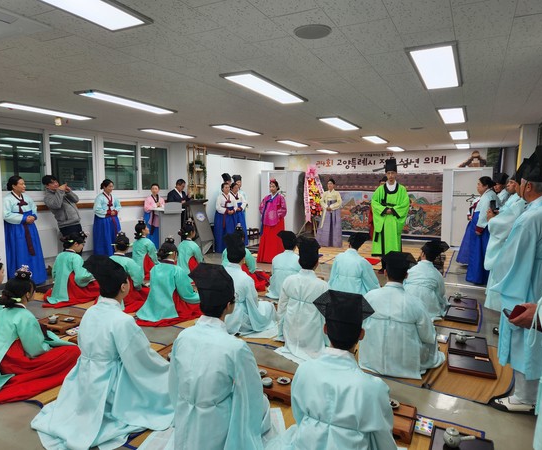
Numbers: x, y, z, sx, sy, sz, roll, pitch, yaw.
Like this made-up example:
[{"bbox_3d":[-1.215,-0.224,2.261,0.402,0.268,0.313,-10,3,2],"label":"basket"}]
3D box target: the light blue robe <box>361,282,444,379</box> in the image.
[{"bbox_3d":[1.080,0.789,3.300,0.640,0.640,0.620,2,6,24],"label":"light blue robe"}]

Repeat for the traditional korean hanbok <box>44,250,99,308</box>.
[{"bbox_3d":[-2.533,0.617,5.165,0.720,0.670,0.820,5,7,34],"label":"traditional korean hanbok"}]

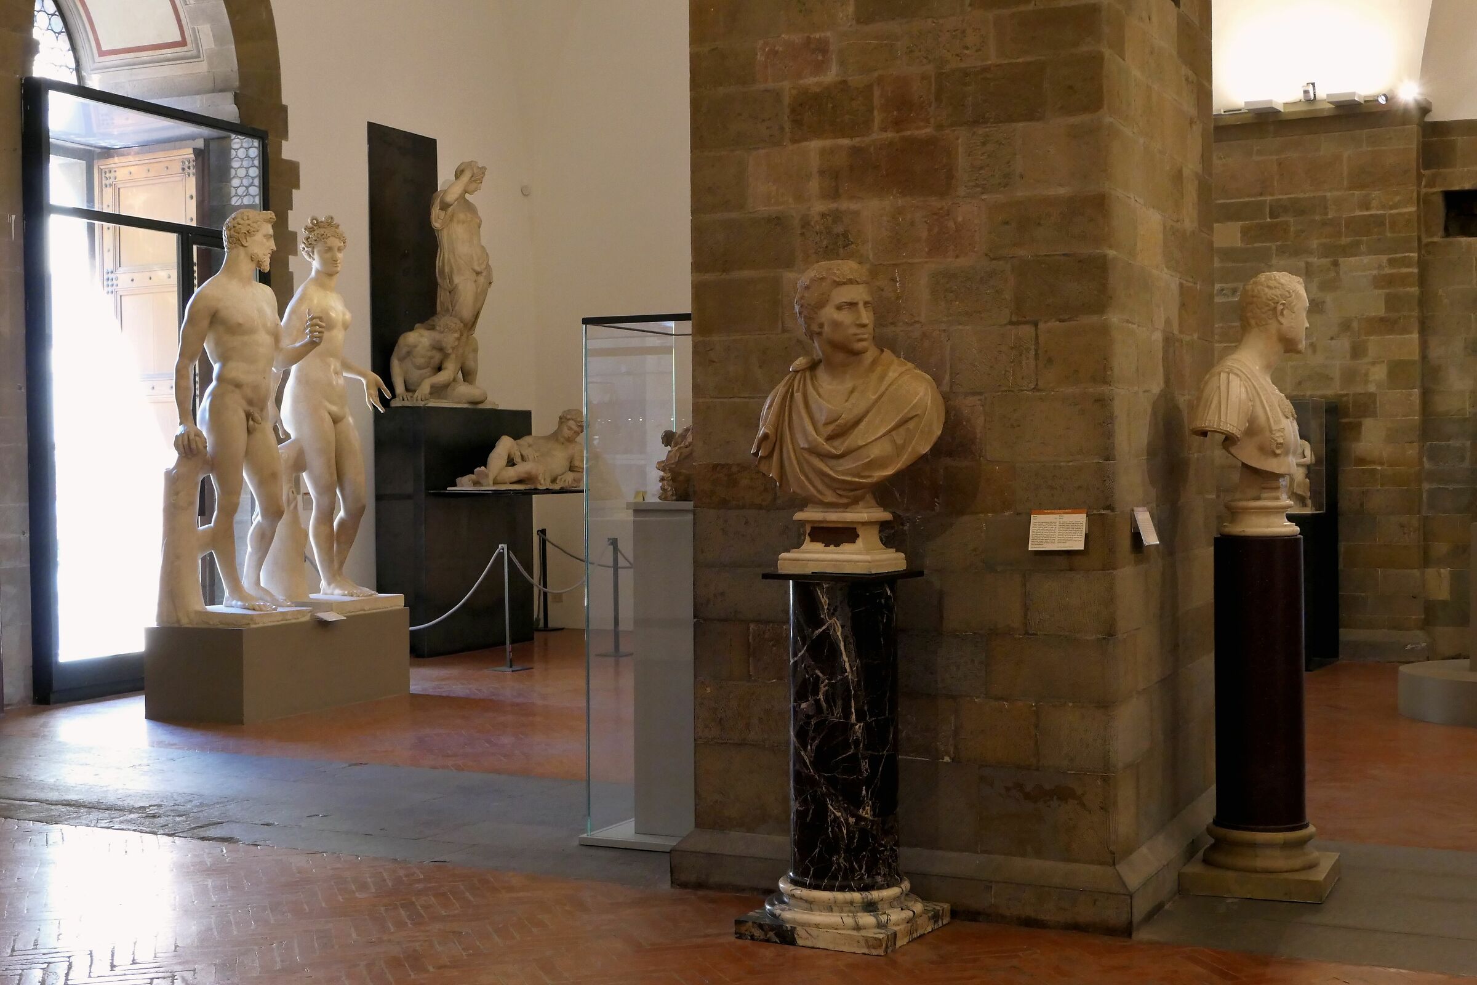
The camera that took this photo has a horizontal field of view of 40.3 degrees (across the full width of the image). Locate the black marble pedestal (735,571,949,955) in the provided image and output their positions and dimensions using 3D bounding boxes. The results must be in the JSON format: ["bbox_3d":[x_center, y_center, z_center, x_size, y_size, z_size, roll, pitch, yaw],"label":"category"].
[{"bbox_3d":[0.322,0.789,6.143,0.485,1.097,0.485,0,2,27],"label":"black marble pedestal"}]

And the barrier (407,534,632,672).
[{"bbox_3d":[-1.544,0.755,13.871,1.600,0.830,0.800,-1,1,-15],"label":"barrier"}]

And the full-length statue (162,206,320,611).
[{"bbox_3d":[-2.768,-0.426,11.258,0.600,2.309,0.660,0,2,28],"label":"full-length statue"}]

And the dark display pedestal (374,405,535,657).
[{"bbox_3d":[-2.110,0.259,14.938,0.430,1.780,1.450,0,1,25],"label":"dark display pedestal"}]

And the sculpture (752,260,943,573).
[{"bbox_3d":[0.314,-0.232,6.119,0.590,0.946,0.360,0,2,27],"label":"sculpture"}]

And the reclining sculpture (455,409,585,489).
[{"bbox_3d":[-1.617,-0.318,14.776,0.480,0.585,1.250,0,2,27],"label":"reclining sculpture"}]

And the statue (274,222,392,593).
[{"bbox_3d":[-2.449,-0.467,11.992,0.570,2.351,0.630,0,2,30],"label":"statue"}]

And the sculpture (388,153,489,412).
[{"bbox_3d":[-2.172,-1.530,14.738,0.450,1.807,0.820,0,2,27],"label":"sculpture"}]

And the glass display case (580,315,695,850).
[{"bbox_3d":[-0.129,0.330,7.684,0.650,1.950,0.820,0,1,25],"label":"glass display case"}]

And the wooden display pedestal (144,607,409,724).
[{"bbox_3d":[-2.629,0.973,11.633,0.640,0.515,1.515,0,1,25],"label":"wooden display pedestal"}]

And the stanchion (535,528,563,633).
[{"bbox_3d":[-1.515,0.704,16.141,0.220,0.824,0.220,0,1,25],"label":"stanchion"}]

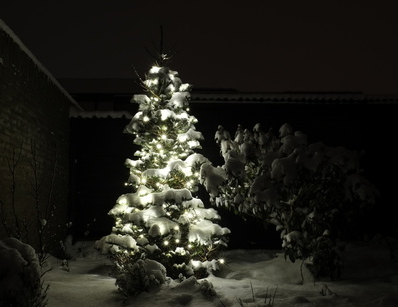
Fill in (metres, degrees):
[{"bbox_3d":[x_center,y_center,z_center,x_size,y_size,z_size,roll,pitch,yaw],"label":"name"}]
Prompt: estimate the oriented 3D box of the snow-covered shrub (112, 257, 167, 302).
[{"bbox_3d":[-0.385,0.775,2.214,0.360,0.275,0.320,0,-8,0],"label":"snow-covered shrub"}]

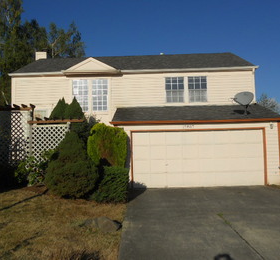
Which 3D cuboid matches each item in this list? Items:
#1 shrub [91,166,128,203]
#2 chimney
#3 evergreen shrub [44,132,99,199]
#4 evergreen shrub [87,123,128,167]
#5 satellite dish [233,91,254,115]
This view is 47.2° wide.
[{"bbox_3d":[-0.929,1.675,10.146,1.200,1.000,1.150,-1,-5,2],"label":"shrub"},{"bbox_3d":[-6.128,-4.477,19.928,0.700,0.850,0.750,-1,-5,2],"label":"chimney"},{"bbox_3d":[-2.407,1.153,11.101,1.800,2.170,1.700,-1,-5,2],"label":"evergreen shrub"},{"bbox_3d":[-1.134,0.980,11.313,1.400,2.470,1.300,-1,-5,2],"label":"evergreen shrub"},{"bbox_3d":[3.947,-1.005,12.230,0.800,0.930,0.520,-6,-6,44],"label":"satellite dish"}]

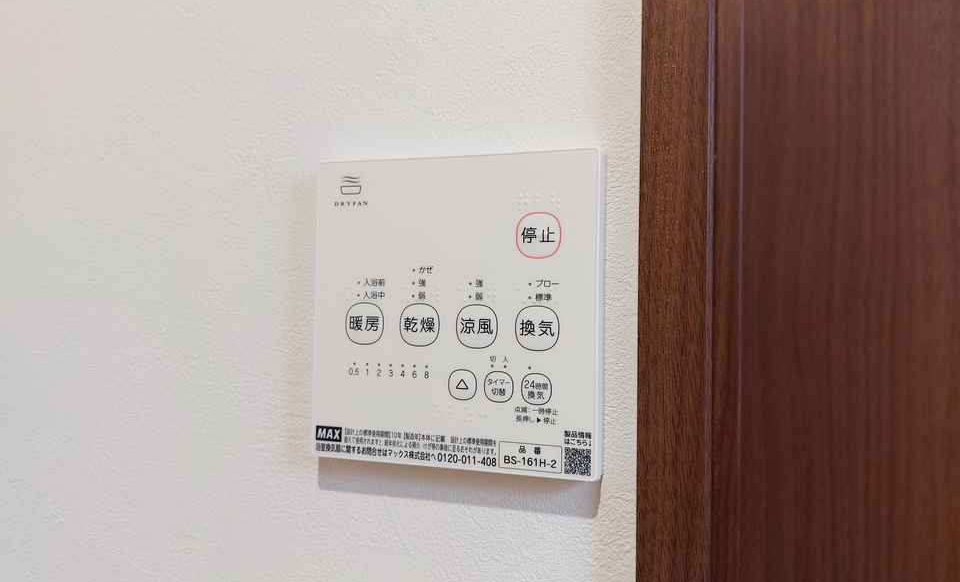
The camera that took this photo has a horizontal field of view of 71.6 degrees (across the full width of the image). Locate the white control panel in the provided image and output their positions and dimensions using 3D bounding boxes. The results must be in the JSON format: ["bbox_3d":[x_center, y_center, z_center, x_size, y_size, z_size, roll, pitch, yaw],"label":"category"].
[{"bbox_3d":[-0.010,0.008,0.263,0.116,0.120,0.017,1,-1,18],"label":"white control panel"}]

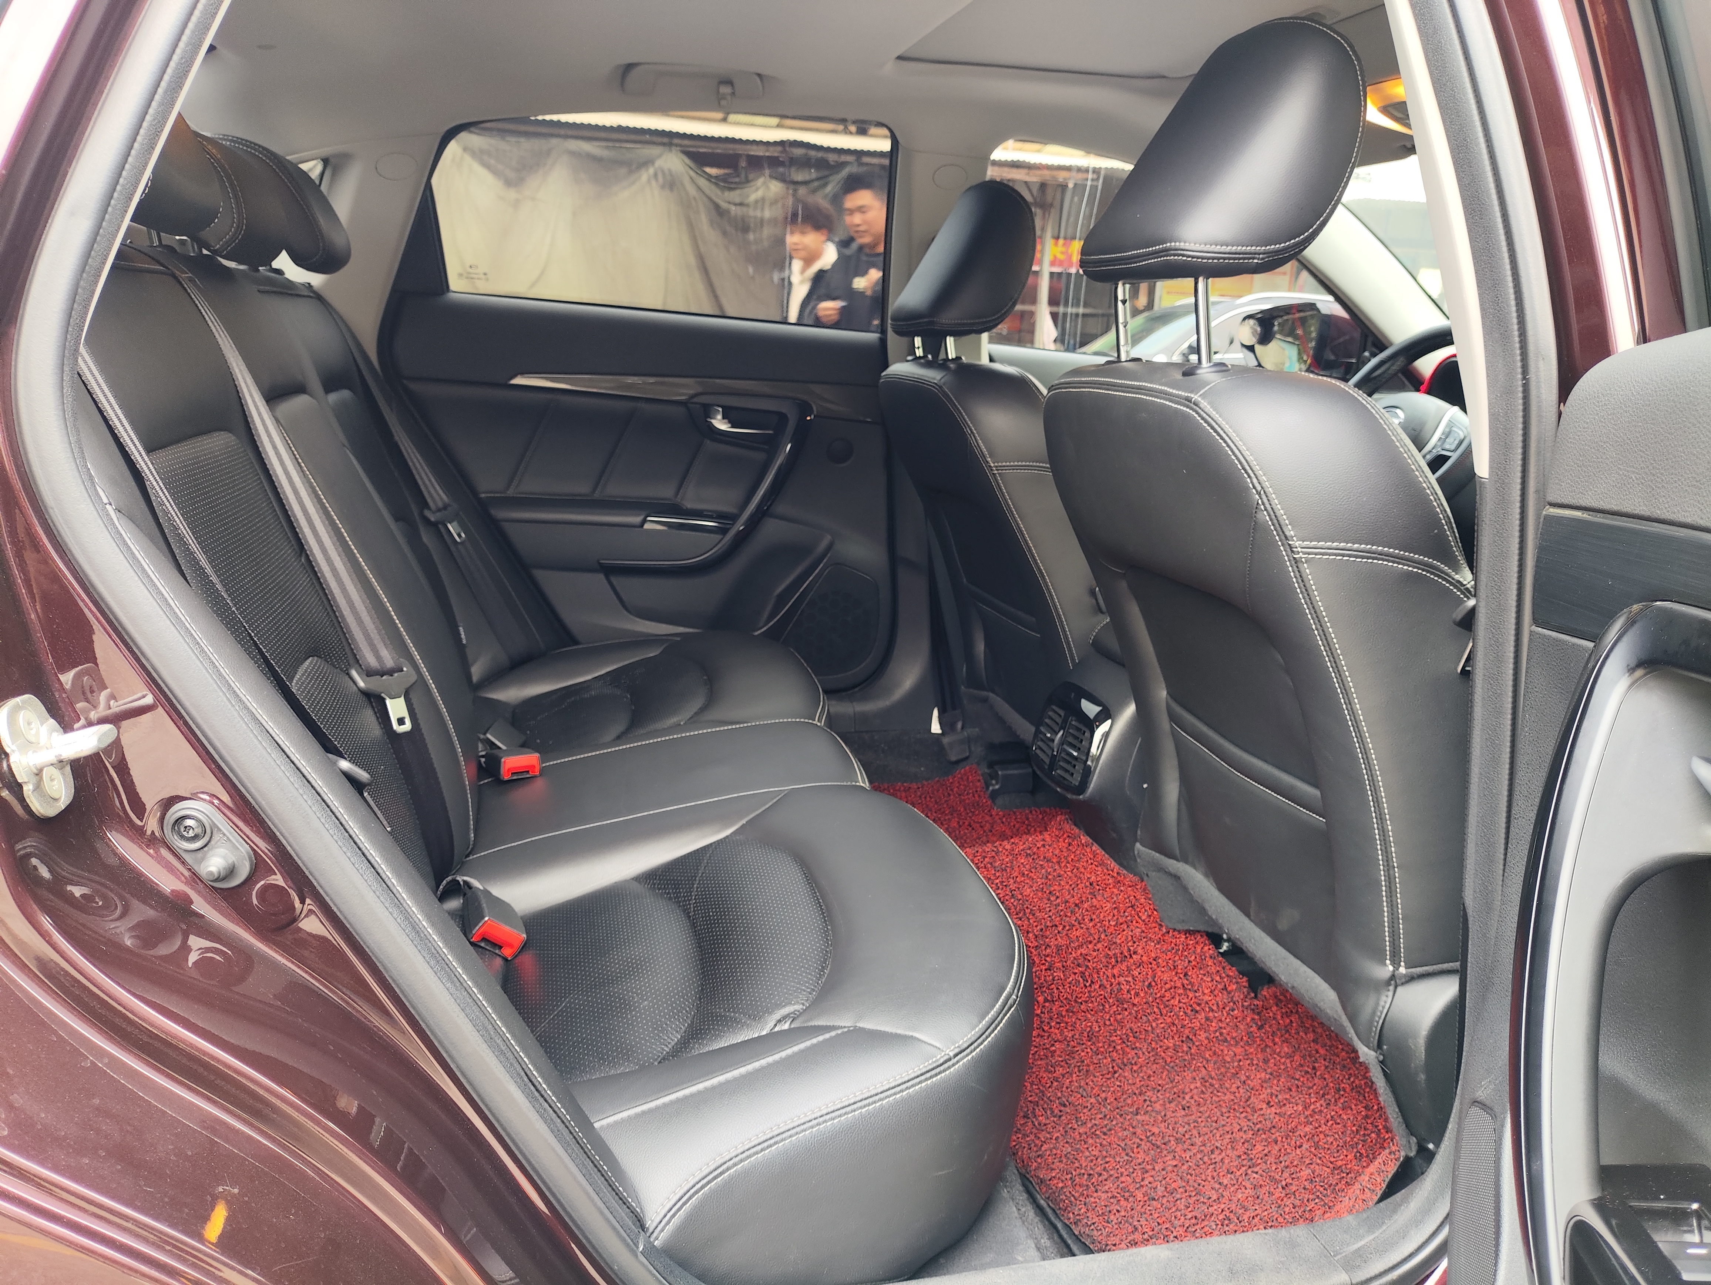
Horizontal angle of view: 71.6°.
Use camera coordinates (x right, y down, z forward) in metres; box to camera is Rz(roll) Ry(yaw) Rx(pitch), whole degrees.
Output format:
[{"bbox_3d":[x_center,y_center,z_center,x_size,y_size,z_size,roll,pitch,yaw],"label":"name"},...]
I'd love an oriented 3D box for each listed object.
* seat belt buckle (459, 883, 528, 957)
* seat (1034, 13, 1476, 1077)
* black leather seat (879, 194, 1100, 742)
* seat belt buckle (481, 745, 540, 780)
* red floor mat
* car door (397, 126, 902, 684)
[{"bbox_3d":[-0.348,0.265,1.140,0.044,0.027,0.062,42,2,-40],"label":"seat belt buckle"},{"bbox_3d":[0.623,-0.087,1.256,0.795,1.035,0.530,-1,14,-14],"label":"seat"},{"bbox_3d":[0.445,-0.229,1.956,0.795,0.970,0.530,-1,14,-14],"label":"black leather seat"},{"bbox_3d":[-0.431,0.151,1.490,0.044,0.027,0.062,-3,7,-38],"label":"seat belt buckle"},{"bbox_3d":[0.251,0.343,1.659,0.485,0.110,1.240,-1,14,-14],"label":"red floor mat"},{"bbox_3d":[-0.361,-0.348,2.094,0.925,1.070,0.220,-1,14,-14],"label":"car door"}]

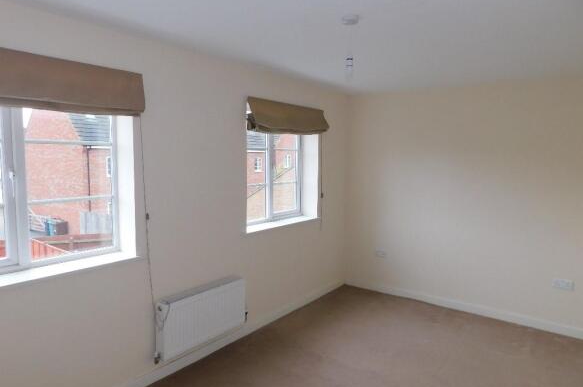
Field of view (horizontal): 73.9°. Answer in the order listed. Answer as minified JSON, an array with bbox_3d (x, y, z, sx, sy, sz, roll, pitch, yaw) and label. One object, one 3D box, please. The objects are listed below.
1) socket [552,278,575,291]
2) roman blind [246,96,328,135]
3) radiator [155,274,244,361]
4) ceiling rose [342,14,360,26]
[{"bbox_3d":[2.474,0.832,3.521,0.150,0.088,0.012,5,7,37],"label":"socket"},{"bbox_3d":[0.011,-0.715,3.723,0.115,0.284,1.157,5,7,37],"label":"roman blind"},{"bbox_3d":[-0.668,0.919,2.980,0.107,0.406,0.811,5,7,37],"label":"radiator"},{"bbox_3d":[0.329,-0.962,2.147,0.096,0.030,0.096,1,5,0],"label":"ceiling rose"}]

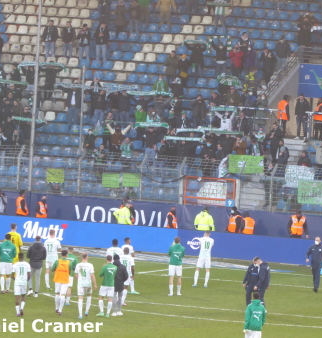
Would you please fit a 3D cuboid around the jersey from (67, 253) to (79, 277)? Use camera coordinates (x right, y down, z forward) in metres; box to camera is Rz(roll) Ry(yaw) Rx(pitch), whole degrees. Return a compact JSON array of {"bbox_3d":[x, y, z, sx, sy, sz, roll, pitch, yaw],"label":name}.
[{"bbox_3d":[-2.725,2.908,127.252,0.480,0.720,0.350,3,3,-3],"label":"jersey"}]

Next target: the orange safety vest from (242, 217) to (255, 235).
[{"bbox_3d":[3.154,2.052,150.628,0.480,0.700,0.330,2,3,-28],"label":"orange safety vest"}]

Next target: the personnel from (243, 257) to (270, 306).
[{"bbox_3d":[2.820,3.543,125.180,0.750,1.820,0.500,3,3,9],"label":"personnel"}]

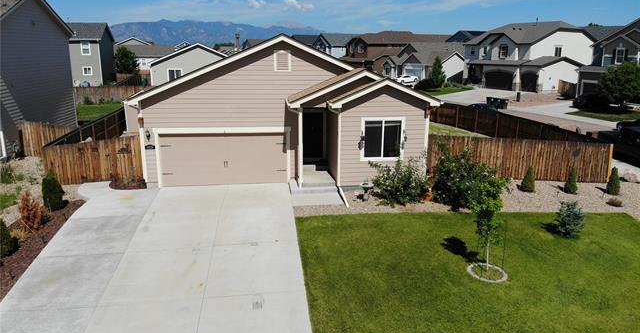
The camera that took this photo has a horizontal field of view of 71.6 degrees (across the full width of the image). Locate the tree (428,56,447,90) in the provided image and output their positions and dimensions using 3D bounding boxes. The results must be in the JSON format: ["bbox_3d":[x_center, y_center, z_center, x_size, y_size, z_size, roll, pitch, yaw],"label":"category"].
[{"bbox_3d":[16.779,-13.340,62.836,2.589,4.636,2.466,-1,15,-9],"label":"tree"}]

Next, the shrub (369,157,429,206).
[{"bbox_3d":[2.988,0.363,16.756,2.200,1.650,1.950,-2,14,-7],"label":"shrub"}]

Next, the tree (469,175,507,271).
[{"bbox_3d":[4.385,1.547,11.702,0.984,2.667,0.937,-1,15,-9],"label":"tree"}]

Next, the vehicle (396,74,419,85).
[{"bbox_3d":[14.656,-14.564,73.827,4.700,1.400,1.880,-8,16,-29],"label":"vehicle"}]

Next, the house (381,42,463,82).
[{"bbox_3d":[22.777,-20.985,88.258,12.000,6.800,14.500,-10,18,-35],"label":"house"}]

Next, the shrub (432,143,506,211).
[{"bbox_3d":[5.148,0.368,15.461,2.506,2.337,2.267,-1,15,-9],"label":"shrub"}]

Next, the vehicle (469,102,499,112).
[{"bbox_3d":[12.429,-4.093,33.517,1.850,1.460,4.700,-3,15,-11],"label":"vehicle"}]

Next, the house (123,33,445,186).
[{"bbox_3d":[-2.720,-3.493,22.822,12.500,6.000,14.800,-1,15,-9],"label":"house"}]

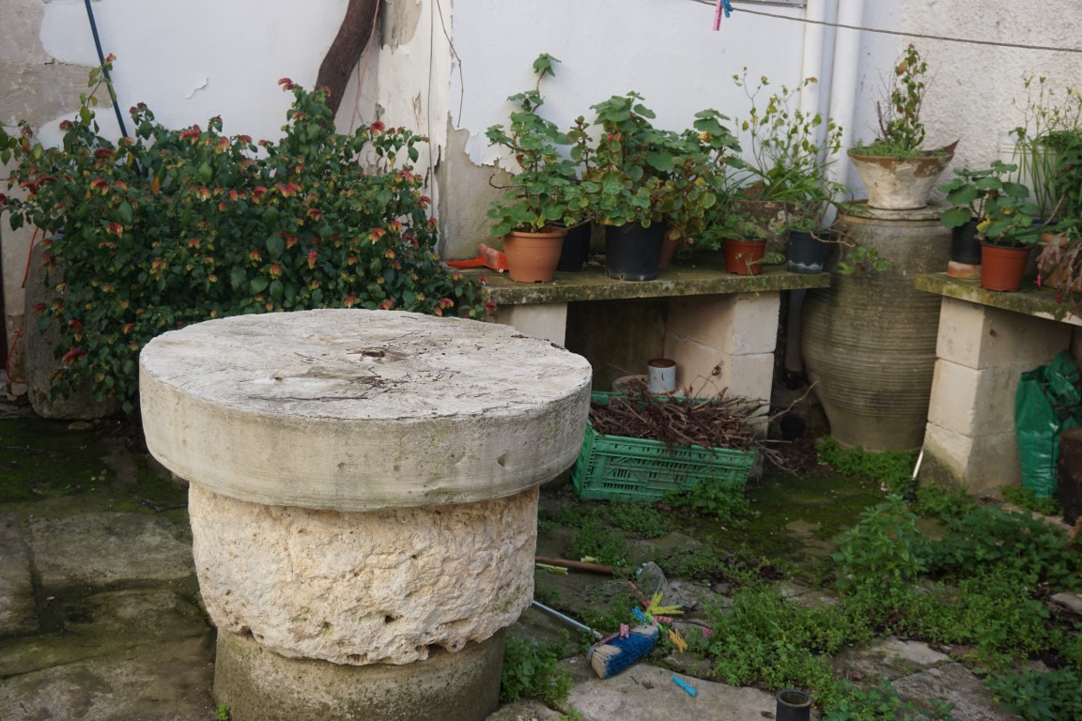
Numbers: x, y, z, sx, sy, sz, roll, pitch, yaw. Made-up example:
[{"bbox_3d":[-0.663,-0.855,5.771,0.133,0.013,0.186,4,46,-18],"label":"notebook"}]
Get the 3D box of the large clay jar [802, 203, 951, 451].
[{"bbox_3d":[1.480,-0.147,4.764,0.720,1.016,0.720,1,12,0],"label":"large clay jar"}]

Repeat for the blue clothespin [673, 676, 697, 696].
[{"bbox_3d":[0.348,0.786,2.696,0.016,0.012,0.080,-5,14,-26],"label":"blue clothespin"}]

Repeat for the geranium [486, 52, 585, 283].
[{"bbox_3d":[-0.027,-0.693,4.014,0.336,0.793,0.340,1,12,0],"label":"geranium"}]

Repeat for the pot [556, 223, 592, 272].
[{"bbox_3d":[0.090,-0.458,4.348,0.200,0.200,0.200,1,12,0],"label":"pot"}]

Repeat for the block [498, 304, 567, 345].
[{"bbox_3d":[-0.129,-0.132,4.149,0.250,0.250,0.450,-4,13,-24],"label":"block"}]

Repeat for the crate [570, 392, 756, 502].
[{"bbox_3d":[0.421,0.328,4.125,0.600,0.250,0.400,6,22,-13],"label":"crate"}]

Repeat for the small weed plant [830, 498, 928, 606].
[{"bbox_3d":[1.005,0.543,3.300,0.280,0.260,0.260,1,12,0],"label":"small weed plant"}]

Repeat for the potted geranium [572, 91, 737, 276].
[{"bbox_3d":[0.435,-0.667,4.220,0.624,0.676,0.440,-4,13,-24],"label":"potted geranium"}]

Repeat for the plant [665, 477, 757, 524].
[{"bbox_3d":[0.594,0.460,3.897,0.320,0.150,0.220,1,12,0],"label":"plant"}]

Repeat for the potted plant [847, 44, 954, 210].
[{"bbox_3d":[1.486,-0.964,4.588,0.450,0.656,0.440,1,12,0],"label":"potted plant"}]

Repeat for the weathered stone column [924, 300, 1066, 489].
[{"bbox_3d":[1.771,0.115,4.286,0.470,0.720,0.230,-4,13,-24],"label":"weathered stone column"}]

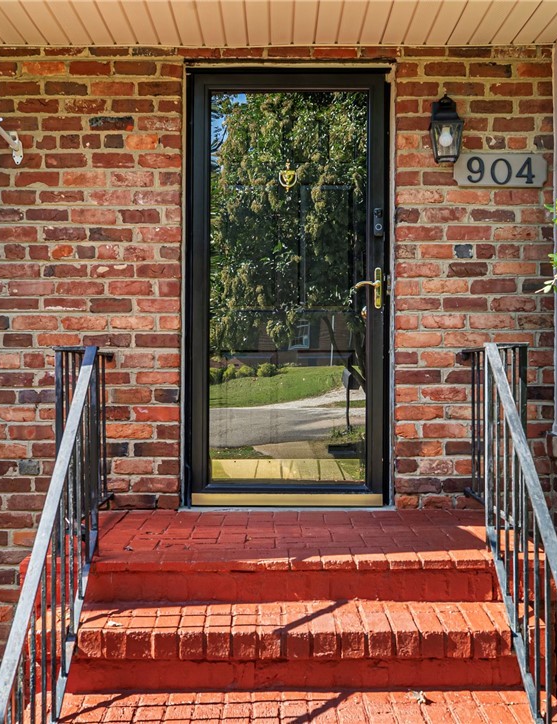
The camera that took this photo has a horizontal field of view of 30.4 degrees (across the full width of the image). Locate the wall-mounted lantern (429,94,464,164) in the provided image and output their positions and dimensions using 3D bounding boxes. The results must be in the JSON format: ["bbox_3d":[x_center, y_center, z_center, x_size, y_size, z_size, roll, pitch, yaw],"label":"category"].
[{"bbox_3d":[0.774,-1.078,4.715,0.147,0.305,0.170,0,0,0],"label":"wall-mounted lantern"}]

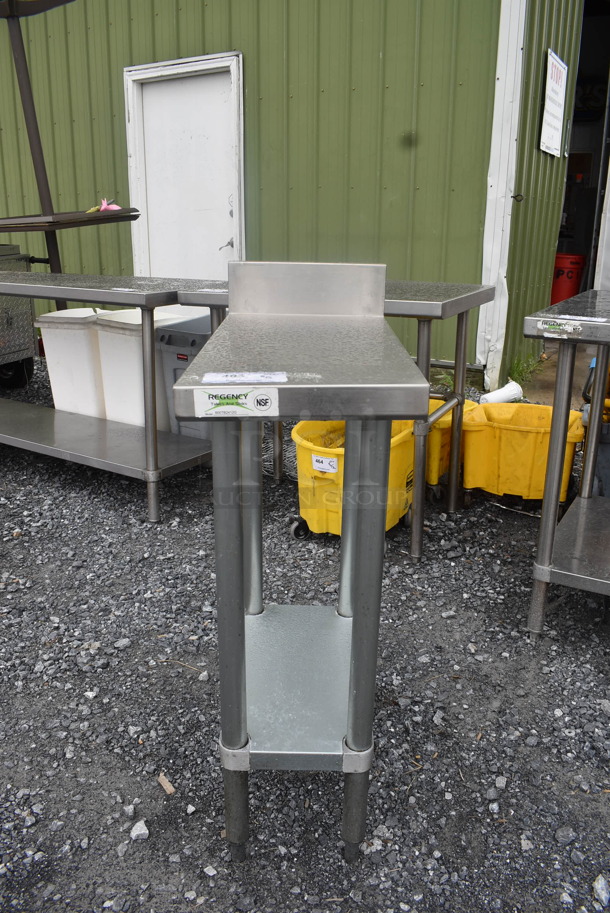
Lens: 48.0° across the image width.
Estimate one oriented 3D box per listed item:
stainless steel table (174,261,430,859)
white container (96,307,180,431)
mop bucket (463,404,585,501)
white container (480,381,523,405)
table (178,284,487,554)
[{"bbox_3d":[-0.004,0.167,1.227,0.305,0.950,0.600,1,20,0],"label":"stainless steel table"},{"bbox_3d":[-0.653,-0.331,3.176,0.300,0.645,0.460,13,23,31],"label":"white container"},{"bbox_3d":[0.832,0.016,2.659,0.430,0.350,0.370,7,21,17],"label":"mop bucket"},{"bbox_3d":[1.190,-0.370,4.169,0.260,0.118,0.118,-17,26,-27],"label":"white container"},{"bbox_3d":[0.127,-0.175,2.522,0.932,0.861,0.612,9,21,27],"label":"table"}]

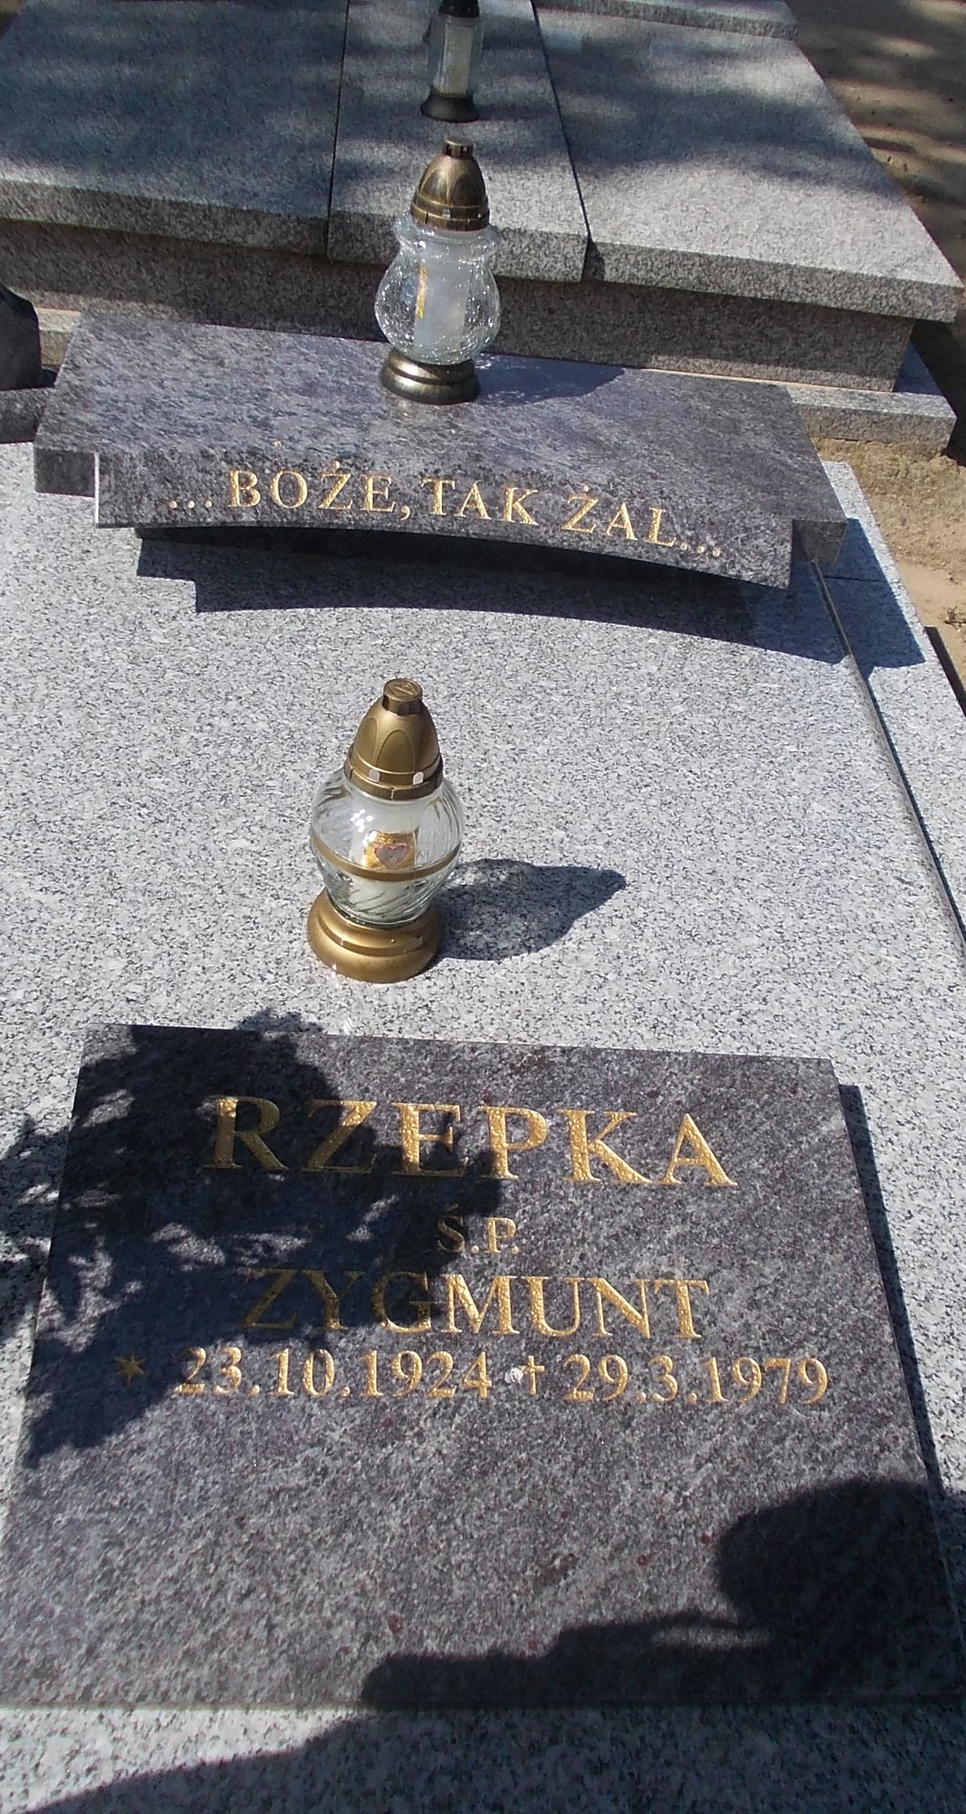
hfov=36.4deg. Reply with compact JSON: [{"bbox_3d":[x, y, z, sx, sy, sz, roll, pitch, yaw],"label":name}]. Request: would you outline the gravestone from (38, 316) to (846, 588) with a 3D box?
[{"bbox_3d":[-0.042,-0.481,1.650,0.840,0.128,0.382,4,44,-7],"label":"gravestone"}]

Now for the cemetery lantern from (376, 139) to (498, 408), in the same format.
[{"bbox_3d":[-0.043,-0.688,1.582,0.135,0.258,0.135,4,44,-7],"label":"cemetery lantern"}]

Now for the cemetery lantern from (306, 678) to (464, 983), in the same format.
[{"bbox_3d":[-0.076,-0.066,1.177,0.124,0.266,0.124,4,44,-7],"label":"cemetery lantern"}]

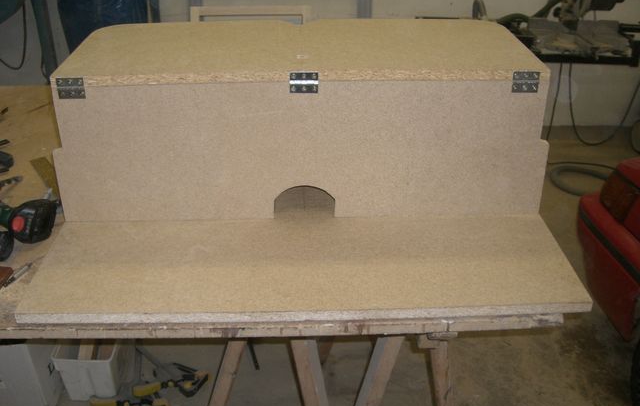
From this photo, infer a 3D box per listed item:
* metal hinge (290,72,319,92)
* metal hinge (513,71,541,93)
[{"bbox_3d":[-0.032,-0.246,1.445,0.058,0.043,0.009,-1,27,-1],"label":"metal hinge"},{"bbox_3d":[0.427,-0.250,1.453,0.058,0.043,0.009,-1,27,-1],"label":"metal hinge"}]

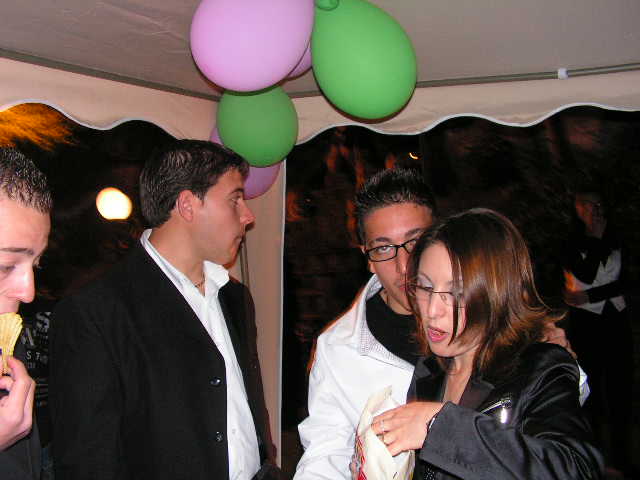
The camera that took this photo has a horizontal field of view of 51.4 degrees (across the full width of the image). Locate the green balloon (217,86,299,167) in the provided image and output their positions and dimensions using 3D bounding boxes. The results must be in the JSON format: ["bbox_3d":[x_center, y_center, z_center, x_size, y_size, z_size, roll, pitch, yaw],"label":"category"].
[{"bbox_3d":[-0.189,-0.357,1.980,0.240,0.280,0.240,-5,-3,0],"label":"green balloon"}]

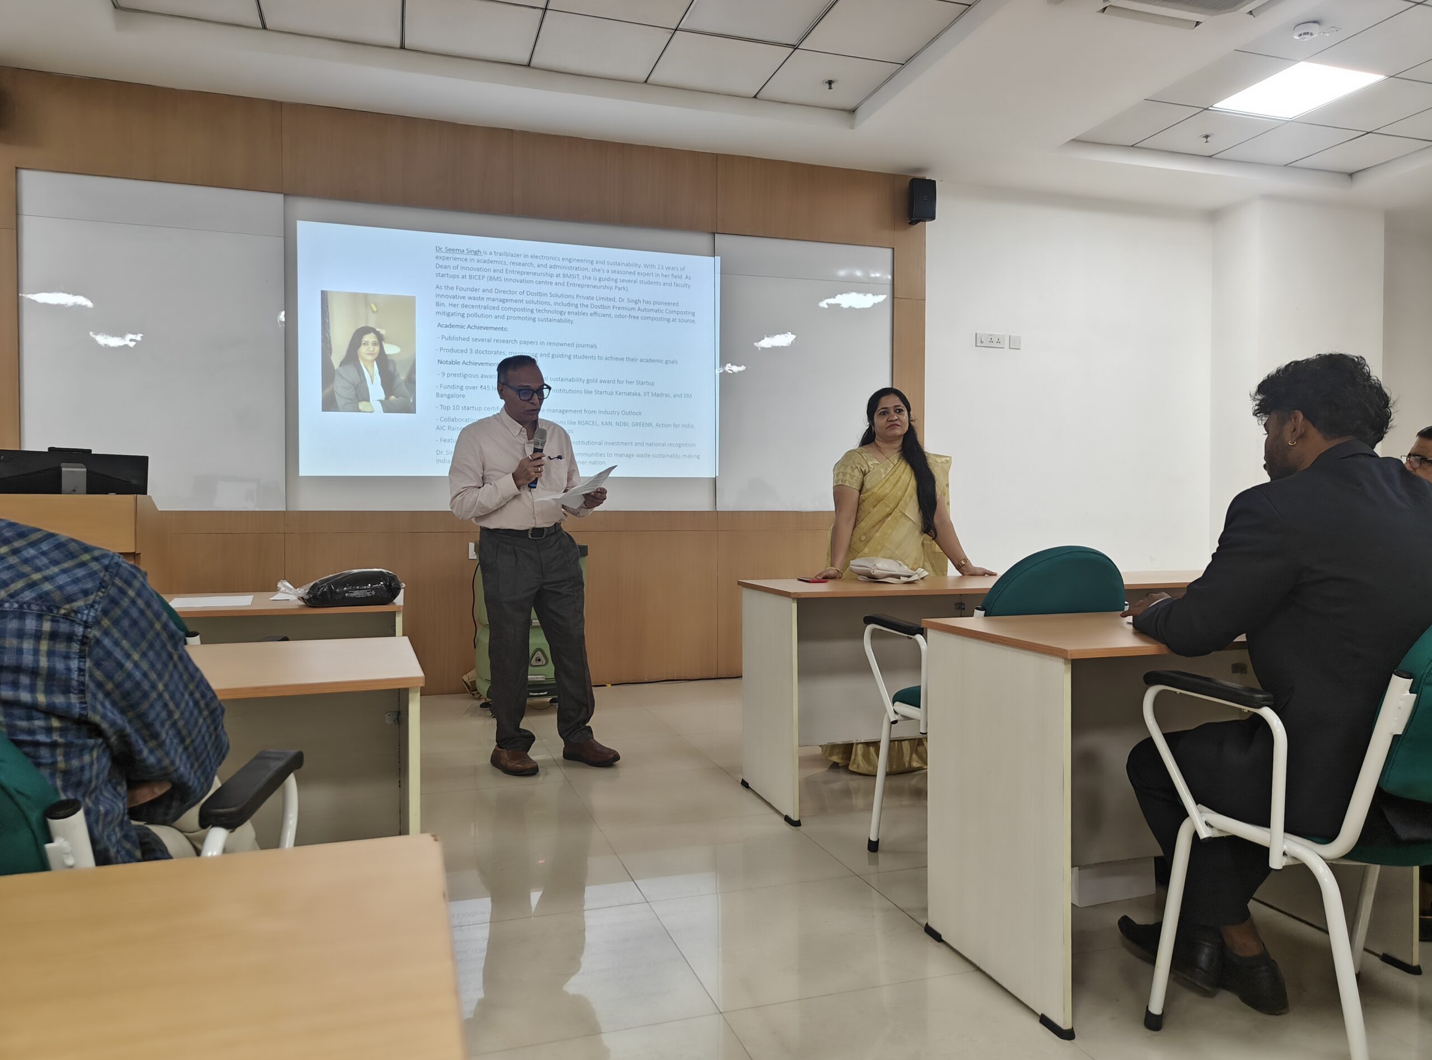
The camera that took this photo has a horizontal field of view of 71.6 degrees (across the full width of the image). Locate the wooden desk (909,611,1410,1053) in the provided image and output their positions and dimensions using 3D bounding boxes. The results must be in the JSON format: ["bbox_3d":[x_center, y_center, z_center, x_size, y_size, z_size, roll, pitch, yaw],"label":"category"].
[{"bbox_3d":[1.012,0.585,2.267,0.905,0.744,0.555,0,1,-18],"label":"wooden desk"}]

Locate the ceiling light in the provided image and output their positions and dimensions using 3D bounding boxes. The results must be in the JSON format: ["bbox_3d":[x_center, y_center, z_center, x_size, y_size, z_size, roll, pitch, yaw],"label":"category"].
[{"bbox_3d":[3.112,-2.360,5.327,0.600,0.050,0.600,0,1,-18],"label":"ceiling light"}]

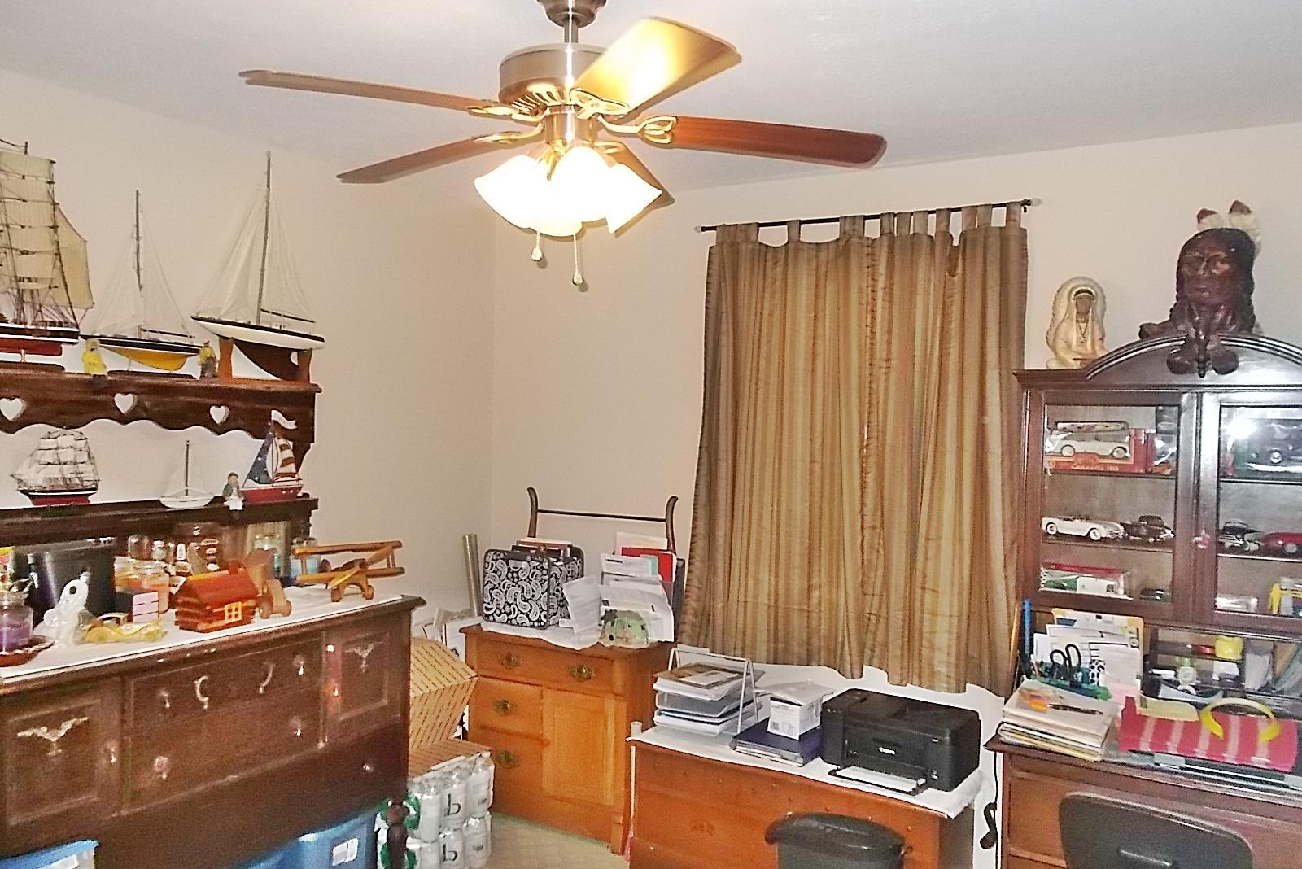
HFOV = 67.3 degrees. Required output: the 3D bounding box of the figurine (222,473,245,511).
[{"bbox_3d":[-1.285,0.181,3.002,0.060,0.130,0.058,2,1,31],"label":"figurine"}]

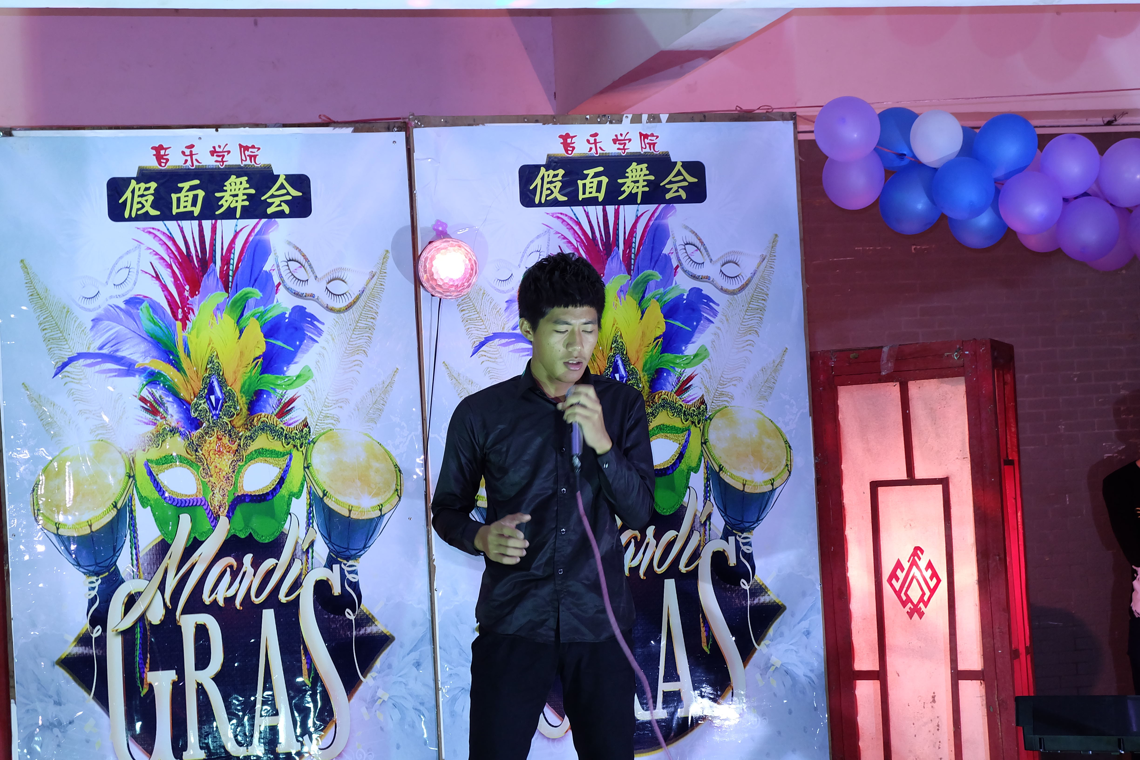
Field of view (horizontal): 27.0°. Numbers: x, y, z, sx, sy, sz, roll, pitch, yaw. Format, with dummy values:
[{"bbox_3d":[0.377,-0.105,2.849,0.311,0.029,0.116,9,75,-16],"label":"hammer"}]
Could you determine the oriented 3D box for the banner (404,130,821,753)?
[{"bbox_3d":[0.167,0.374,7.141,1.220,2.340,0.050,-3,-1,-16],"label":"banner"}]

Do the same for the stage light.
[{"bbox_3d":[-0.355,-0.325,6.912,0.172,0.176,0.150,-3,-1,-16],"label":"stage light"}]

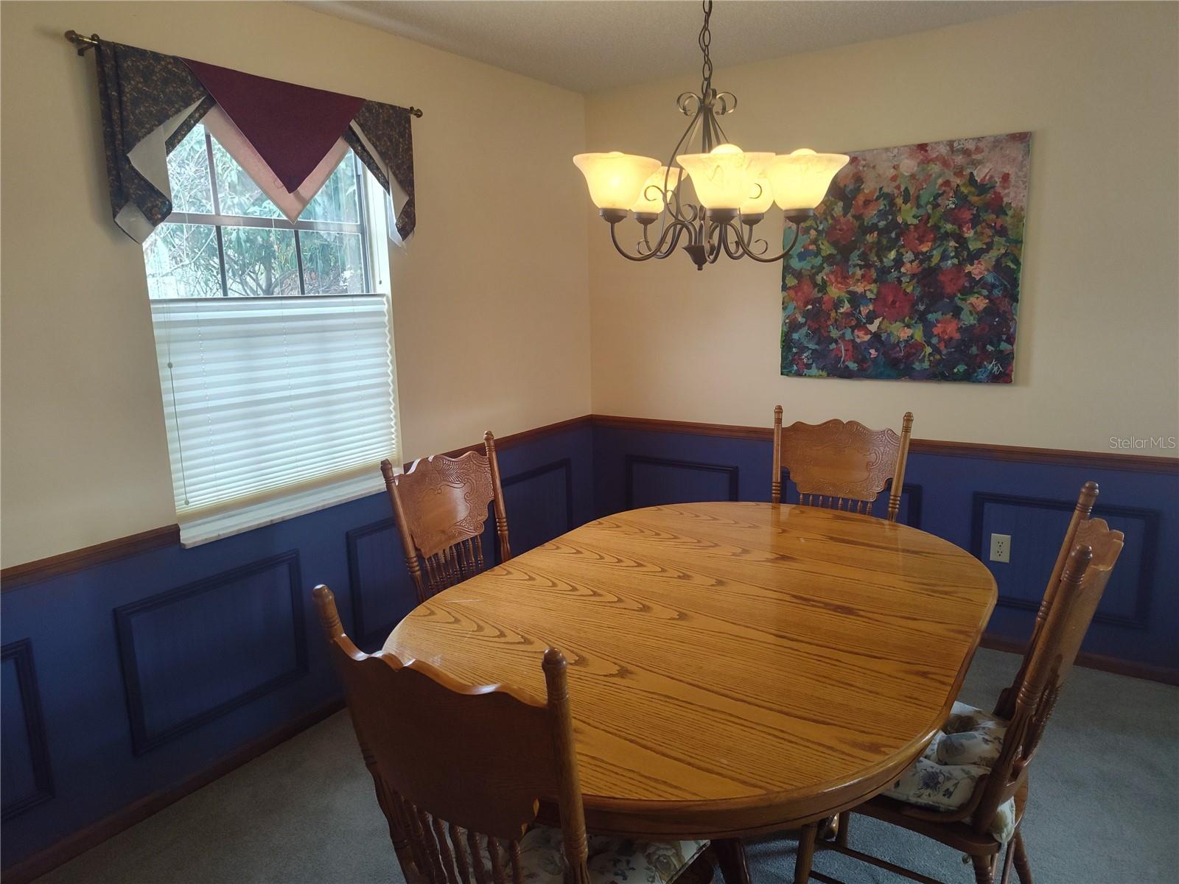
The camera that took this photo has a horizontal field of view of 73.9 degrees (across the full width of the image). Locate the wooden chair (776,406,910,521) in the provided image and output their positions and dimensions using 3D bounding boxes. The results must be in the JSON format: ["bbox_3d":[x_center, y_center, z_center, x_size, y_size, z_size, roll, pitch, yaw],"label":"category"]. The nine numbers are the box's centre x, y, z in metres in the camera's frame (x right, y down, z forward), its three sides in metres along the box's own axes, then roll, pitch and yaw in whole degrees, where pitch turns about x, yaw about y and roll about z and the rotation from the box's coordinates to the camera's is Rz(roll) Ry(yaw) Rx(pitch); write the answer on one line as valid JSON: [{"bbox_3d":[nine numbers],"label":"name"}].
[{"bbox_3d":[0.827,0.434,2.772,0.520,1.052,0.545,5,13,30],"label":"wooden chair"}]

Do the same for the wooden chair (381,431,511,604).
[{"bbox_3d":[-0.258,0.539,2.386,0.545,1.052,0.520,5,13,30],"label":"wooden chair"}]

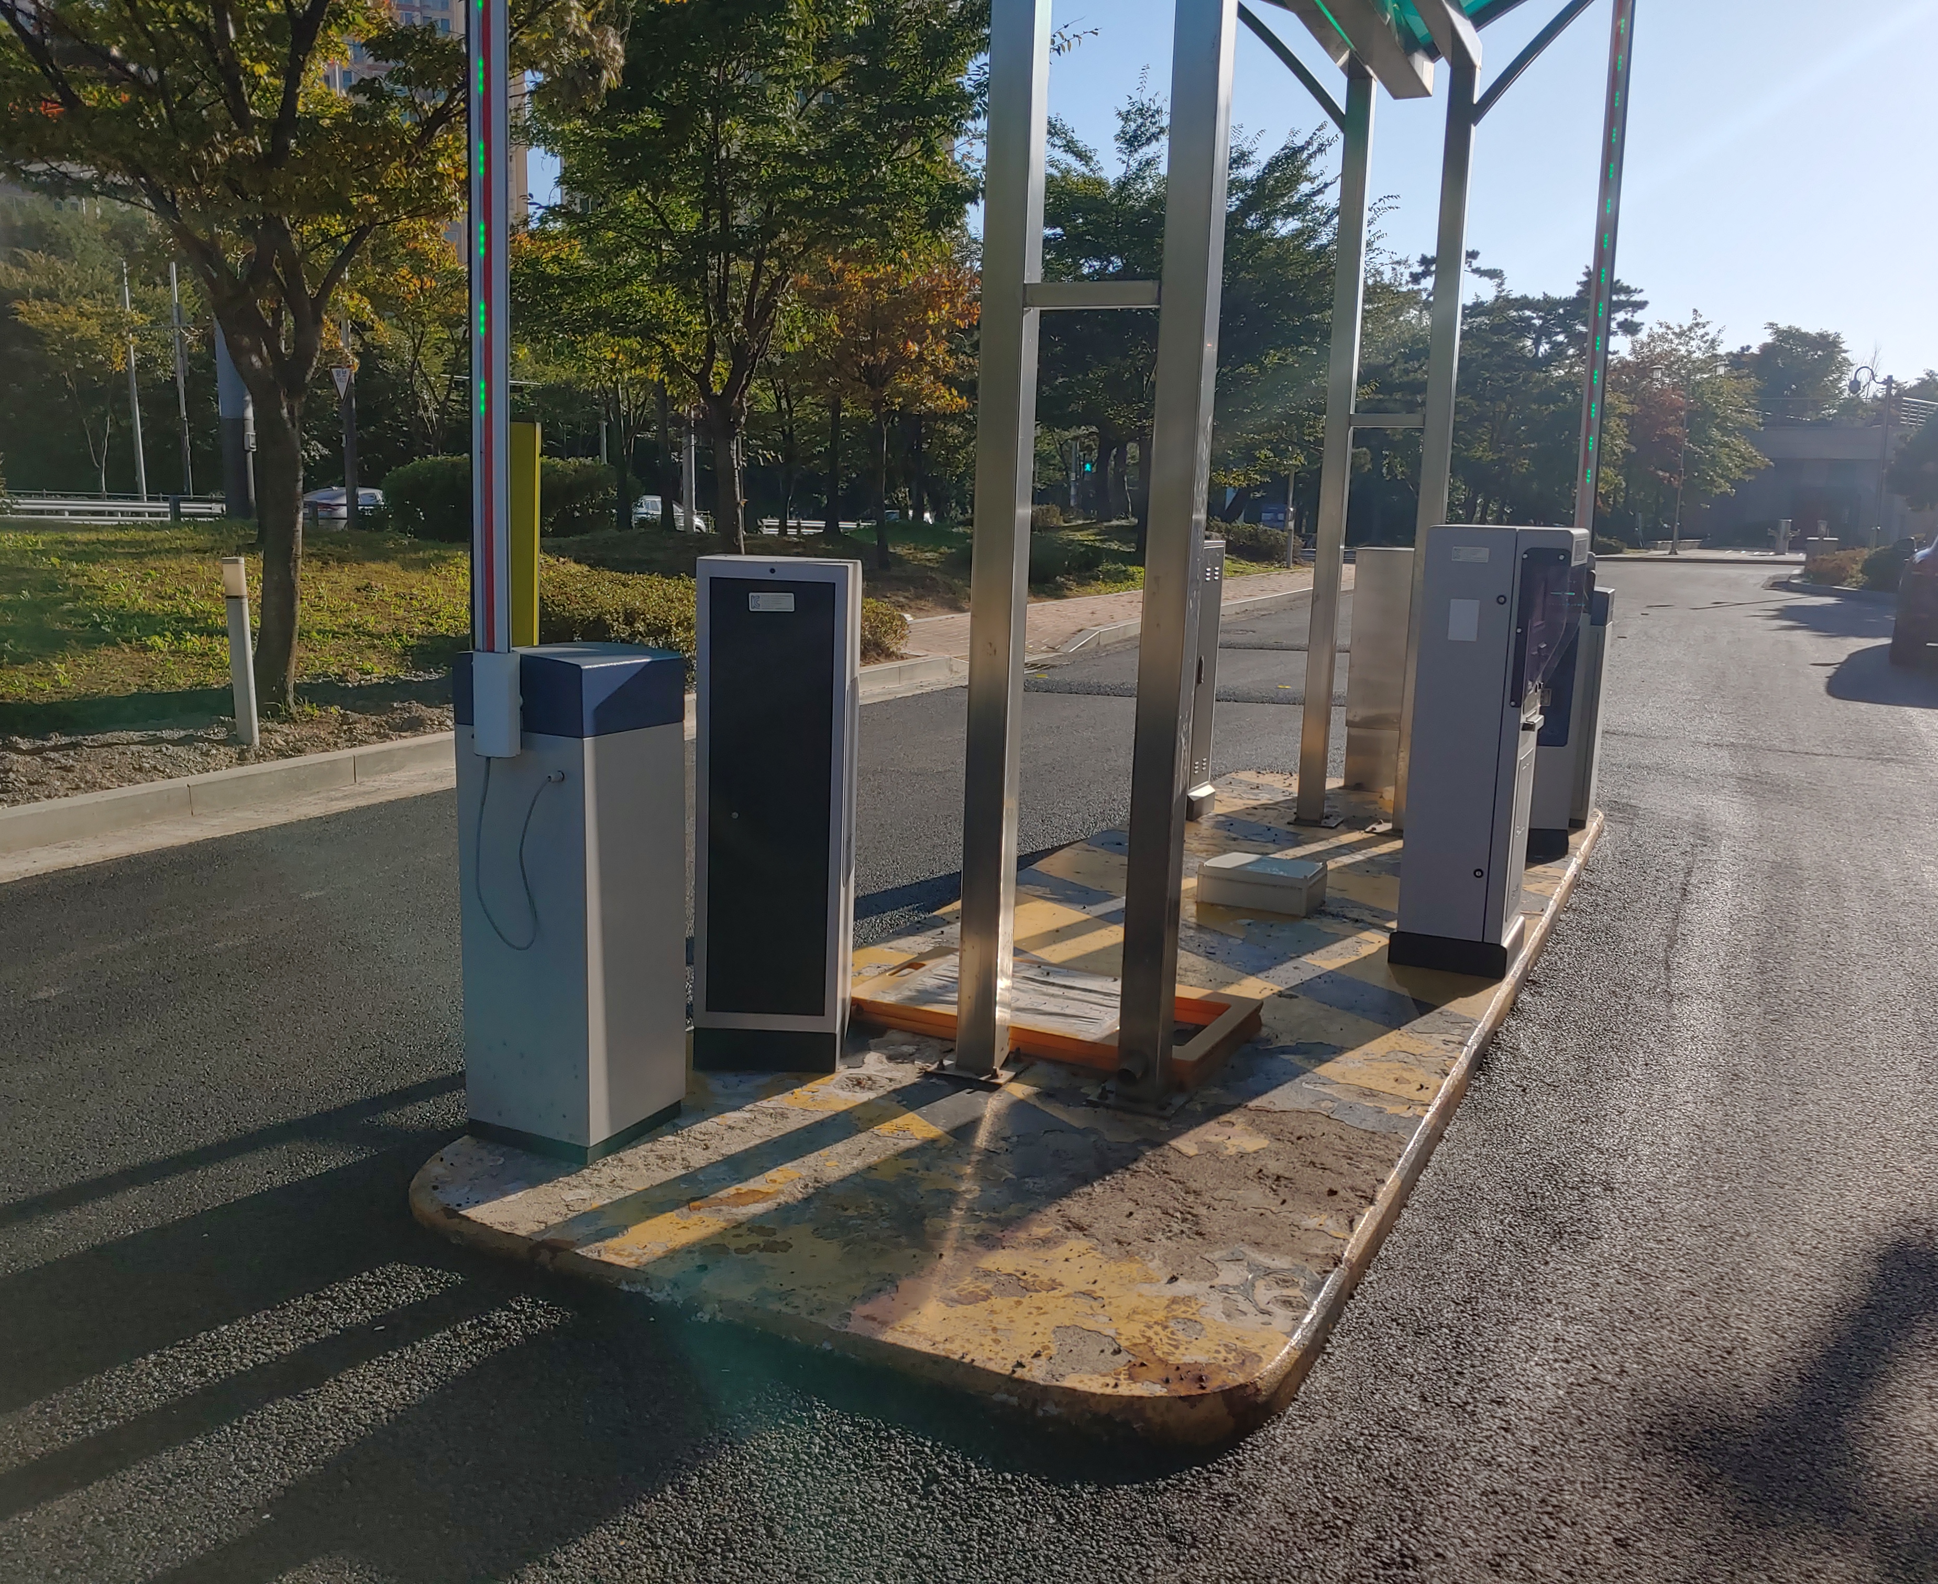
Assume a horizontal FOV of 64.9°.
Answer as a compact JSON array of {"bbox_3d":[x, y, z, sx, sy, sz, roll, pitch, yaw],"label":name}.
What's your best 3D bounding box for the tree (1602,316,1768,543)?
[{"bbox_3d":[17.820,-9.105,38.000,3.700,5.600,3.600,7,11,25],"label":"tree"}]

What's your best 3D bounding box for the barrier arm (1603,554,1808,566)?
[{"bbox_3d":[16.423,-5.175,34.000,4.900,0.150,0.250,3,10,7],"label":"barrier arm"}]

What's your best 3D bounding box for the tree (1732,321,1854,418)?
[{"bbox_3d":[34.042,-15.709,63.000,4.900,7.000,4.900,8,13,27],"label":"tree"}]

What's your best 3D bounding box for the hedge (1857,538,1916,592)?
[{"bbox_3d":[16.642,-4.031,27.300,1.350,1.020,1.300,7,13,25],"label":"hedge"}]

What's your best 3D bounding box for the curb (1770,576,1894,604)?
[{"bbox_3d":[15.714,-3.586,27.482,0.400,0.170,4.352,2,12,-2],"label":"curb"}]

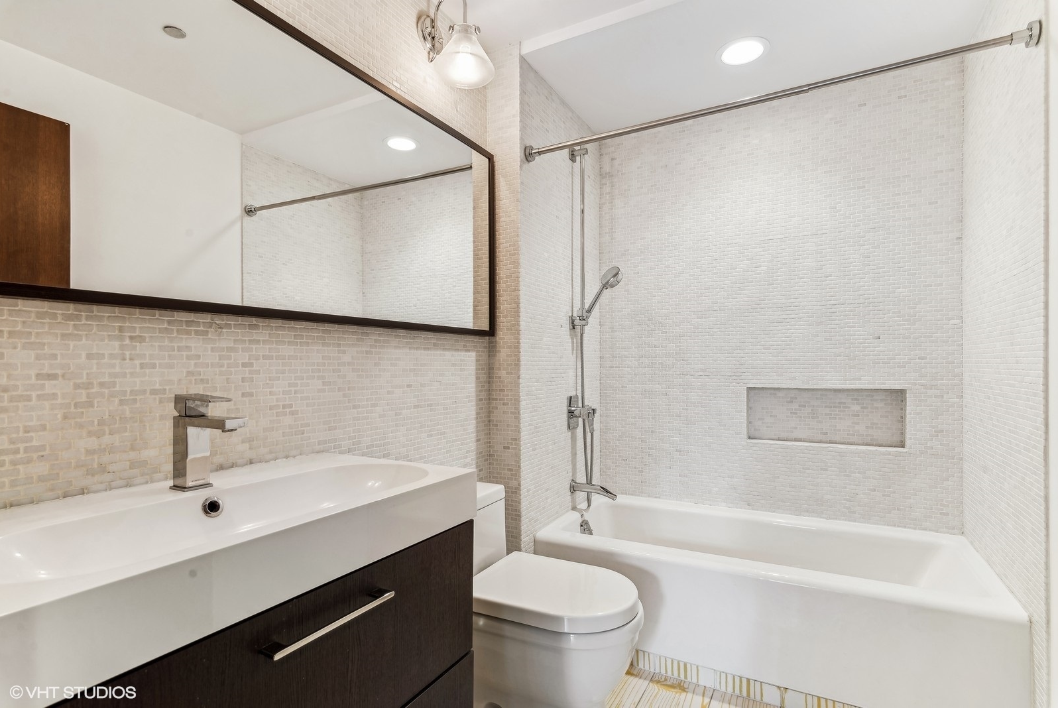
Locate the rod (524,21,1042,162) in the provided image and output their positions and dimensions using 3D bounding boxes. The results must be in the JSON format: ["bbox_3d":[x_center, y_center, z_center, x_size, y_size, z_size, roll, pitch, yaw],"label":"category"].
[{"bbox_3d":[0.654,-0.822,1.670,1.520,0.062,0.062,0,-1,30],"label":"rod"}]

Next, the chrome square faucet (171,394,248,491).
[{"bbox_3d":[-0.605,0.169,0.947,0.172,0.180,0.052,0,-1,30],"label":"chrome square faucet"}]

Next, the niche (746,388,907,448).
[{"bbox_3d":[1.315,0.279,2.252,0.607,0.255,0.094,0,-1,30],"label":"niche"}]

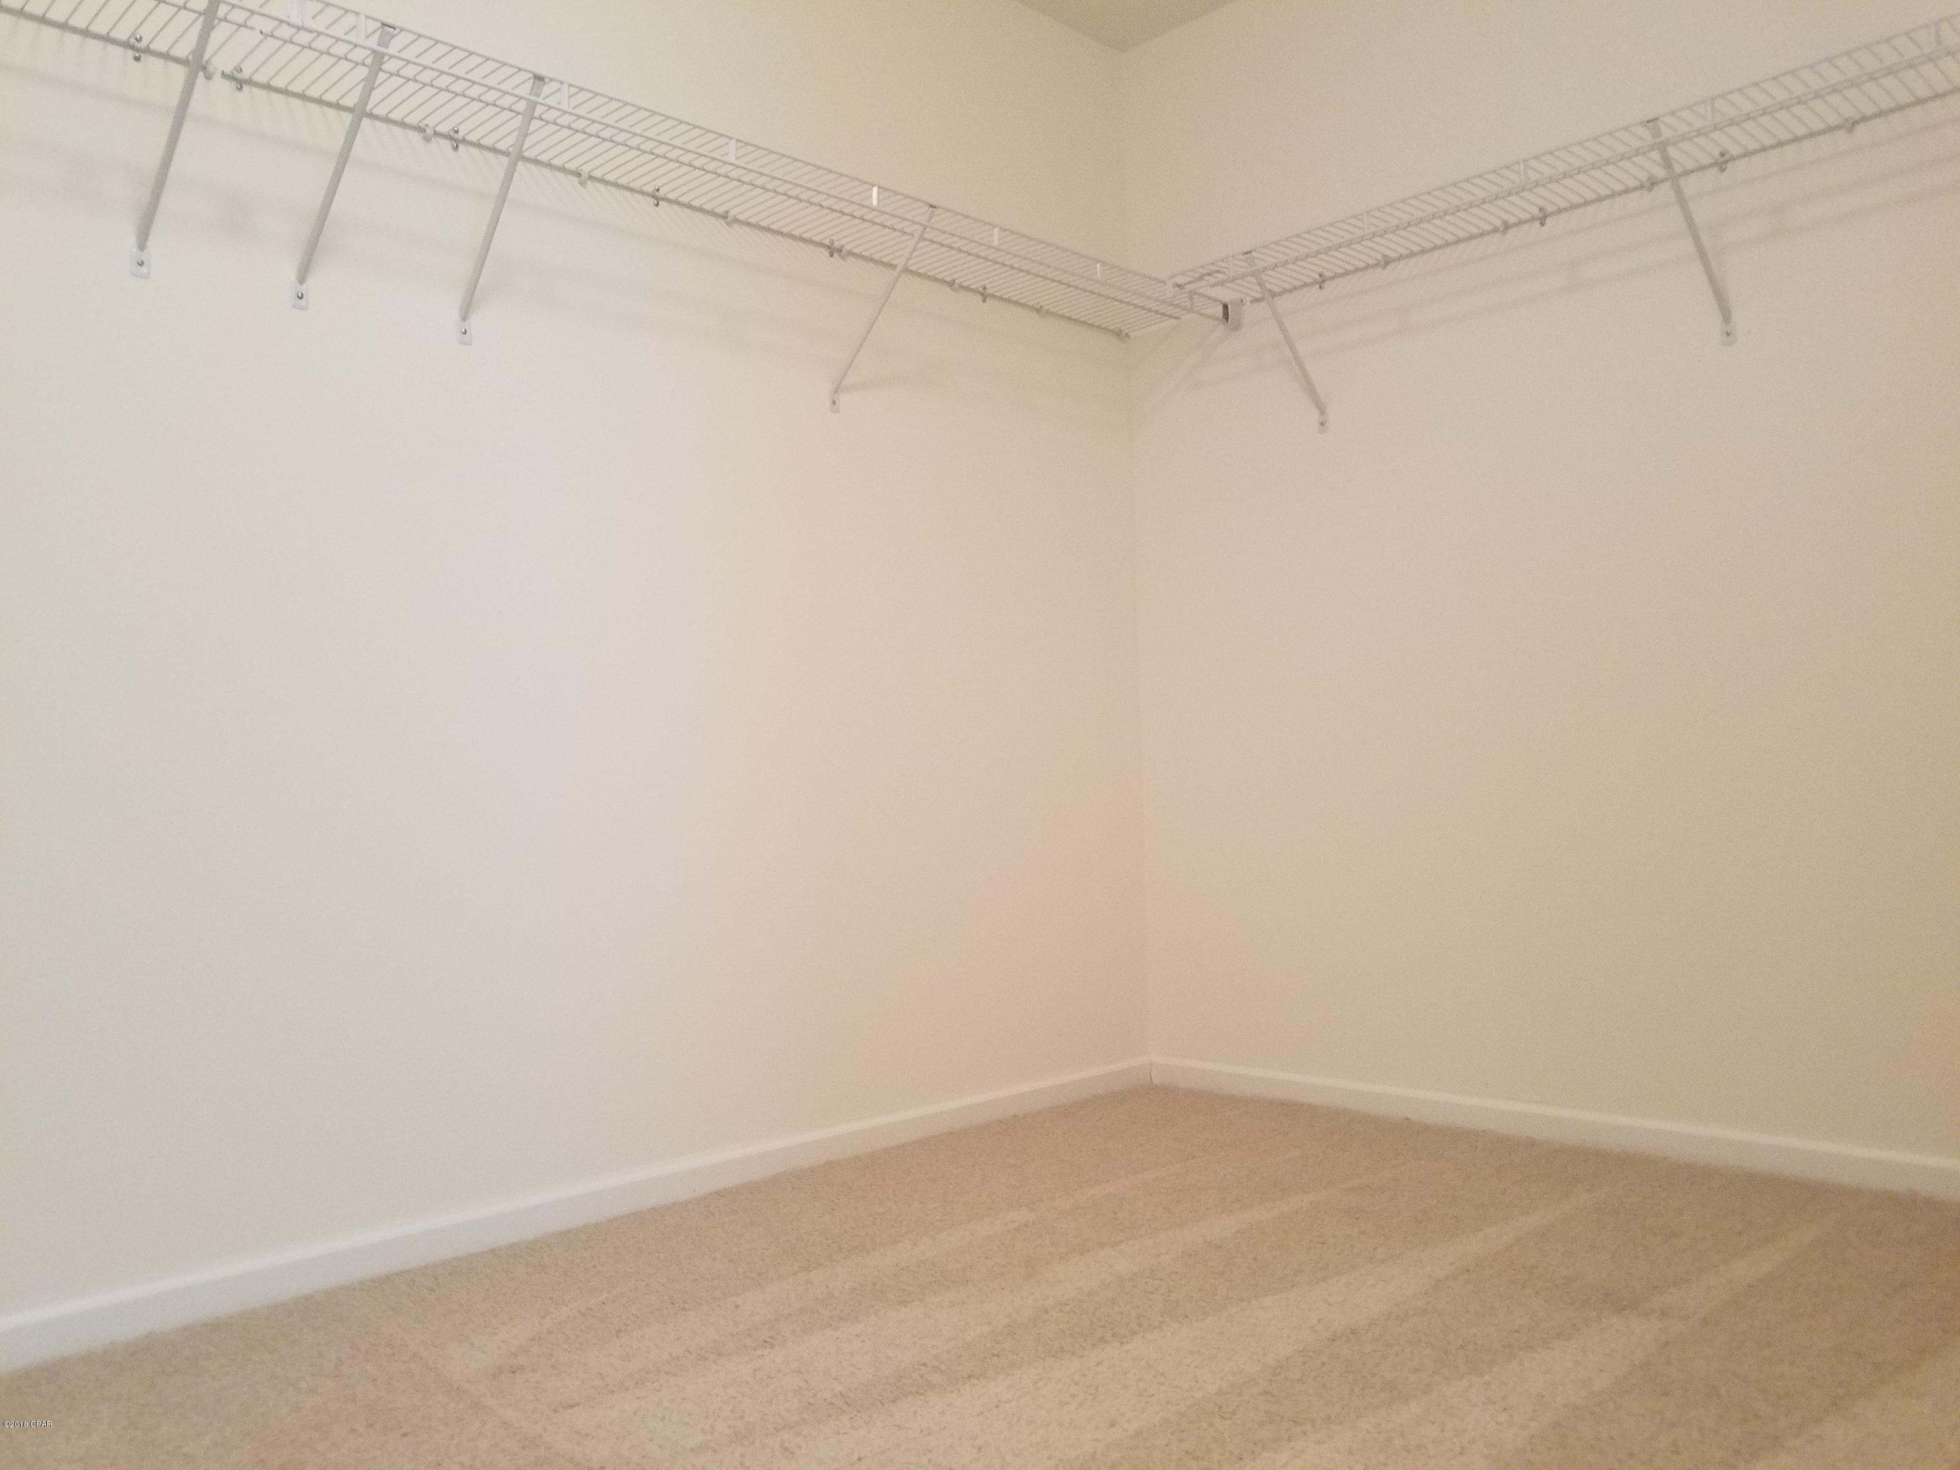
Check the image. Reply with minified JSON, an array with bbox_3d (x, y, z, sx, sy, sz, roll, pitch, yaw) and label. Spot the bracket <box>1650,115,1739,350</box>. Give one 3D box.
[{"bbox_3d":[1.235,-0.868,2.554,0.300,0.335,0.032,0,-2,-44],"label":"bracket"}]

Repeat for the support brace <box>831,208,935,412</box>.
[{"bbox_3d":[-0.188,-0.821,2.853,0.300,0.340,0.032,-3,-2,44],"label":"support brace"}]

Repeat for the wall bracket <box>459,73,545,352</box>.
[{"bbox_3d":[-0.751,-0.819,2.312,0.300,0.344,0.032,-3,-2,44],"label":"wall bracket"}]

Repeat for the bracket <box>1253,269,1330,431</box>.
[{"bbox_3d":[0.655,-0.825,3.126,0.285,0.326,0.032,0,-2,-44],"label":"bracket"}]

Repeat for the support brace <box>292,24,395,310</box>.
[{"bbox_3d":[-0.926,-0.822,2.144,0.300,0.337,0.032,-3,-2,44],"label":"support brace"}]

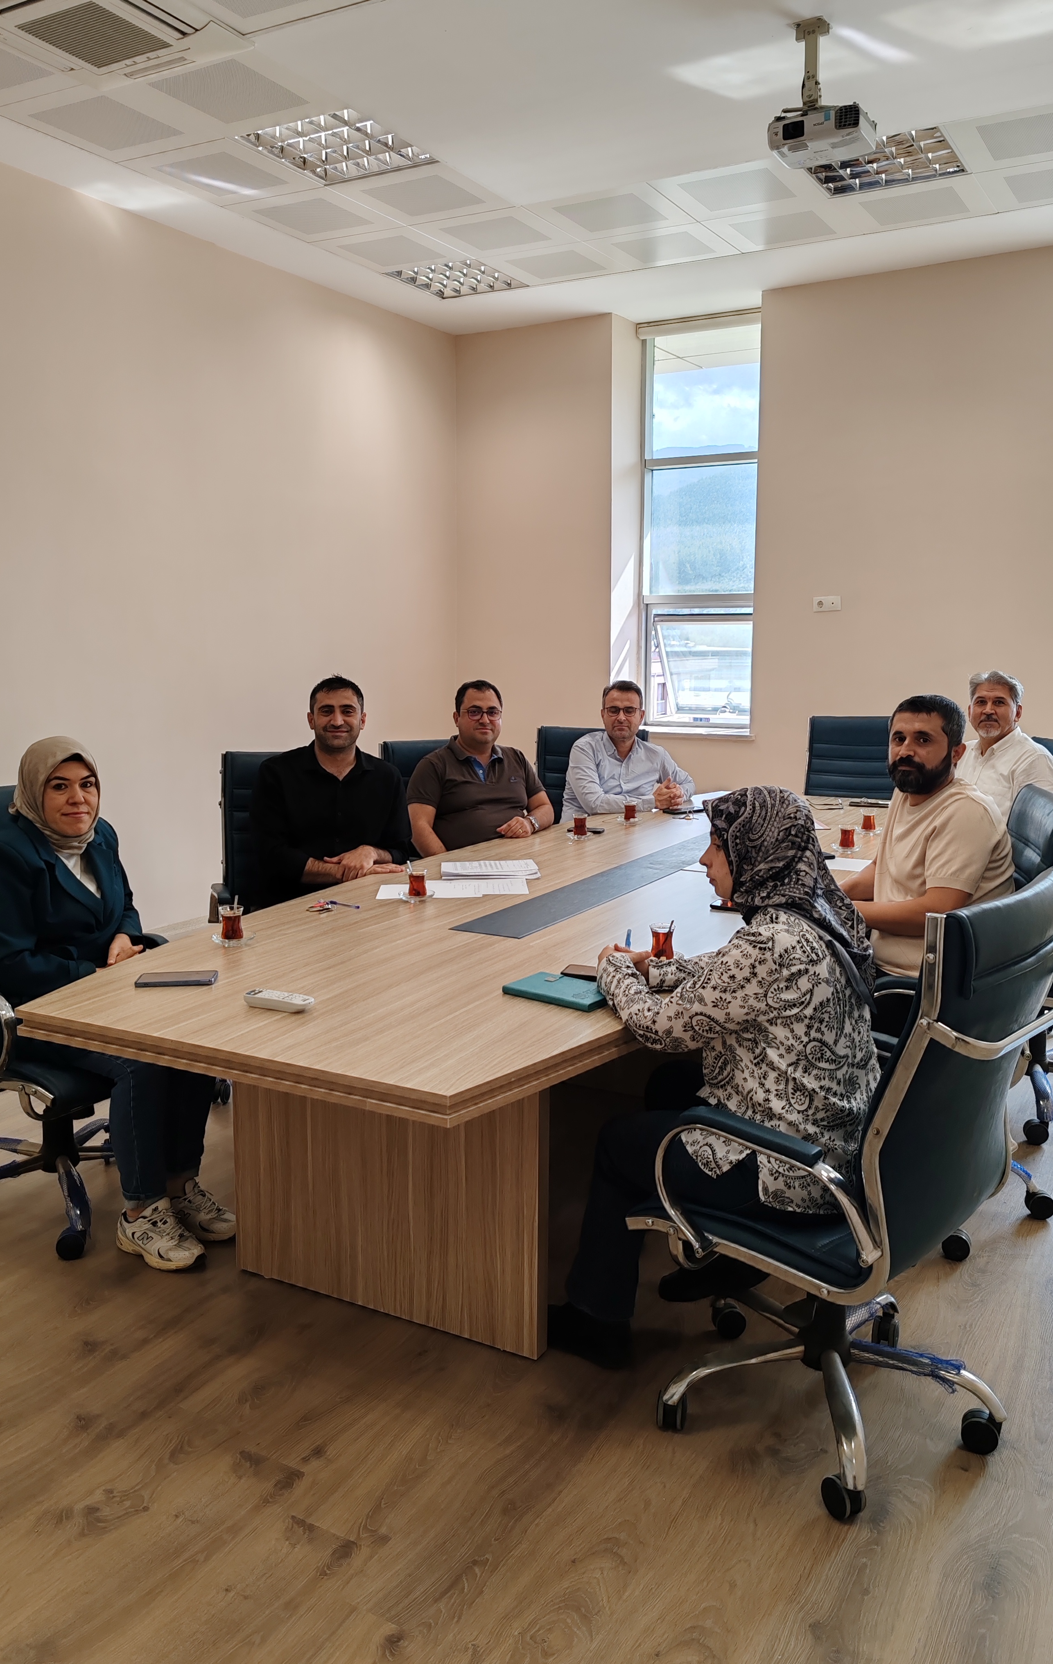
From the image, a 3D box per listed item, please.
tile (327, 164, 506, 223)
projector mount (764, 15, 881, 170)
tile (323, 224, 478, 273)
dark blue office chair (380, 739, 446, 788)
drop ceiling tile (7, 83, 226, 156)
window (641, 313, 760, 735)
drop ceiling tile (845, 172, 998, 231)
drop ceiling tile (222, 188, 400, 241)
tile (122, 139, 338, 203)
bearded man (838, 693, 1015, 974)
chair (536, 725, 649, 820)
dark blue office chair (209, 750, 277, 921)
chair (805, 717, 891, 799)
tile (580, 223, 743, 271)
[{"bbox_3d":[-0.440,-2.737,5.548,0.600,0.030,0.600,5,10,29],"label":"tile"},{"bbox_3d":[0.921,-2.303,4.016,0.300,0.370,0.250,5,10,29],"label":"projector mount"},{"bbox_3d":[-0.664,-2.868,6.377,0.600,0.030,0.600,5,10,29],"label":"tile"},{"bbox_3d":[-0.203,0.210,4.917,0.620,1.080,0.700,-4,10,-24],"label":"dark blue office chair"},{"bbox_3d":[-1.543,-2.618,4.795,0.590,0.020,0.590,5,10,29],"label":"drop ceiling tile"},{"bbox_3d":[1.090,-1.841,7.904,0.870,2.400,0.120,5,10,29],"label":"window"},{"bbox_3d":[1.720,-2.773,5.725,0.600,0.030,0.600,5,10,29],"label":"drop ceiling tile"},{"bbox_3d":[-0.959,-2.790,5.861,0.600,0.030,0.600,5,10,29],"label":"drop ceiling tile"},{"bbox_3d":[-1.248,-2.703,5.320,0.600,0.030,0.600,5,10,29],"label":"tile"},{"bbox_3d":[0.900,0.331,3.350,0.800,1.320,0.550,-1,9,-3],"label":"bearded man"},{"bbox_3d":[0.217,0.126,5.463,0.620,1.080,0.700,2,9,13],"label":"chair"},{"bbox_3d":[-0.770,0.301,4.406,0.630,1.110,0.680,-2,9,-16],"label":"dark blue office chair"},{"bbox_3d":[1.521,0.026,6.104,0.620,1.080,0.700,4,10,22],"label":"chair"},{"bbox_3d":[0.675,-2.848,6.286,0.600,0.030,0.600,5,10,29],"label":"tile"}]

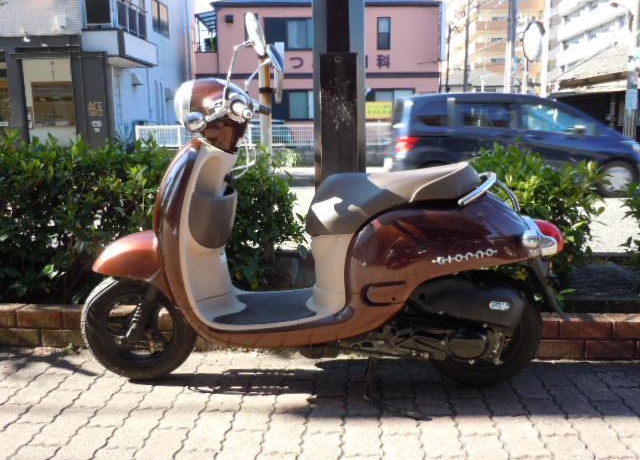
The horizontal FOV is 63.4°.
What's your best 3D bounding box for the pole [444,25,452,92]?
[{"bbox_3d":[8.329,-8.868,33.673,0.280,8.570,0.280,0,9,5],"label":"pole"}]

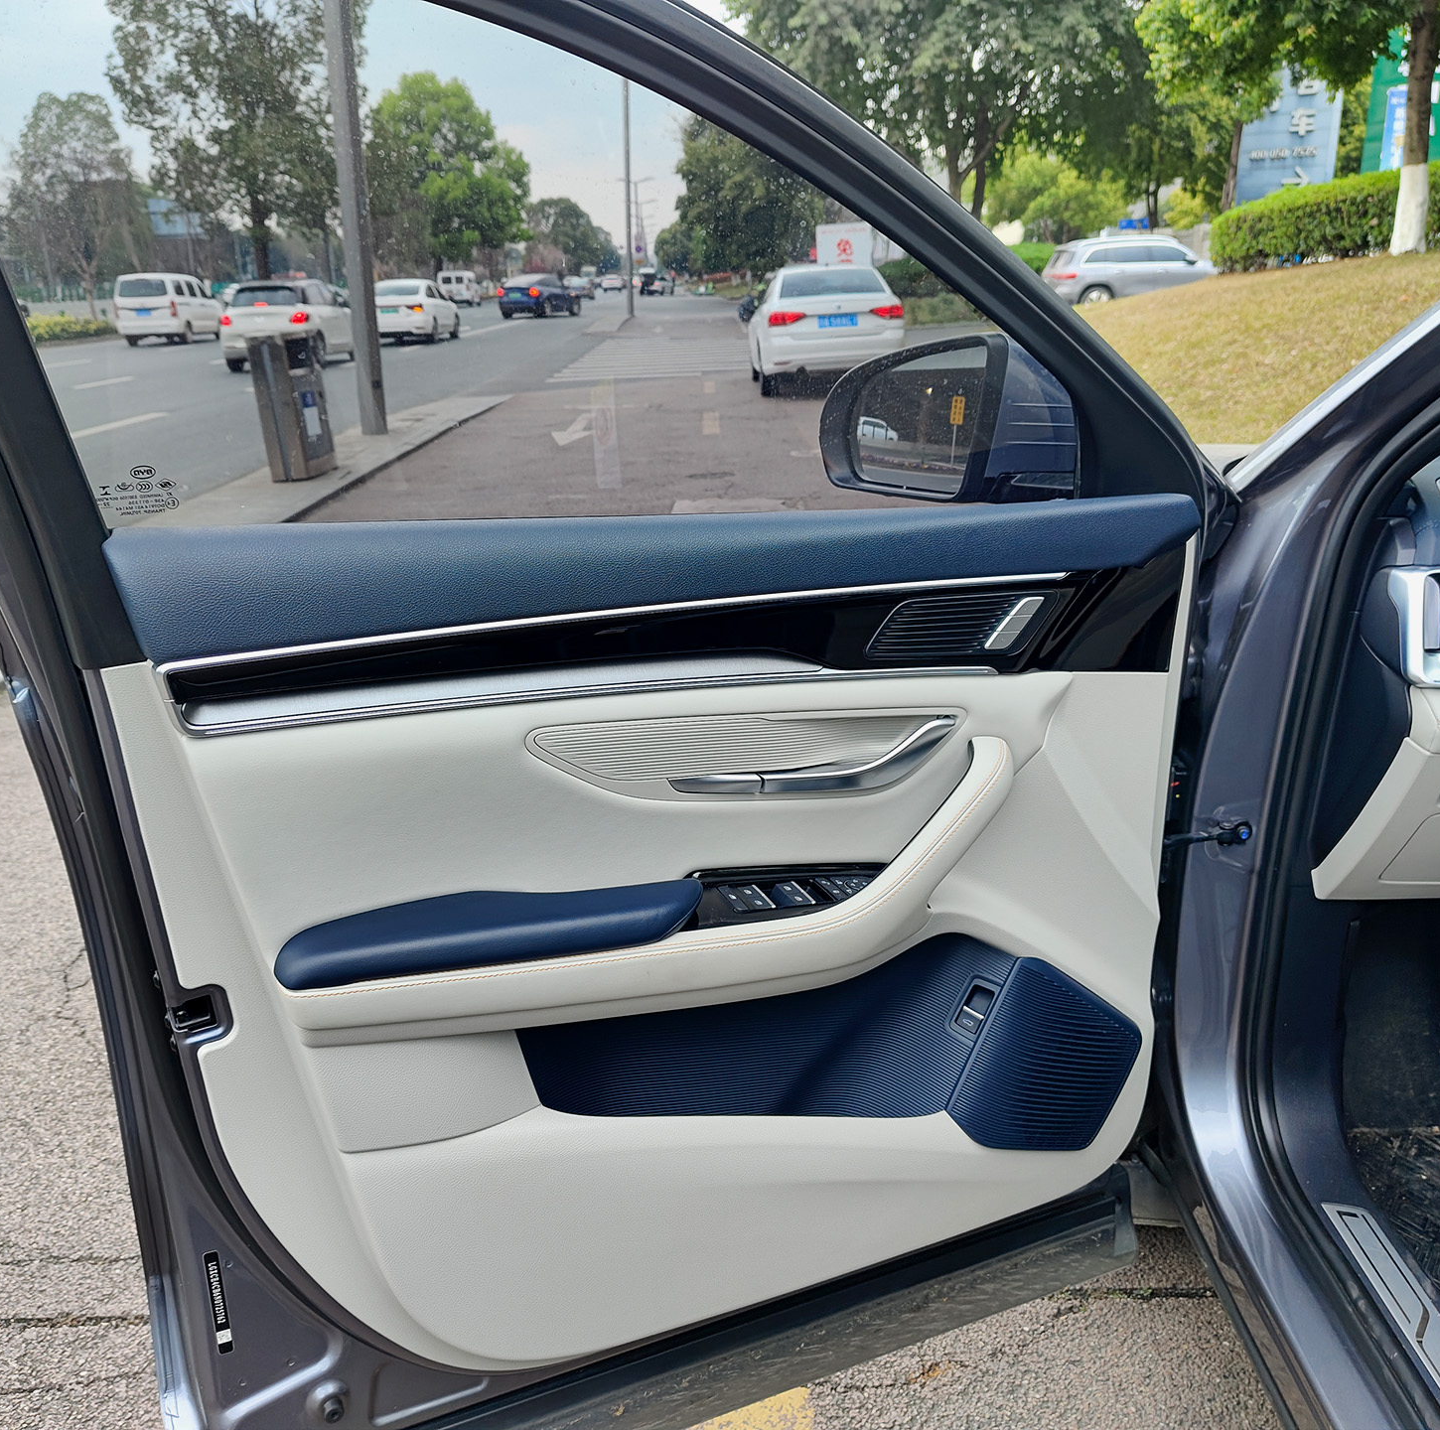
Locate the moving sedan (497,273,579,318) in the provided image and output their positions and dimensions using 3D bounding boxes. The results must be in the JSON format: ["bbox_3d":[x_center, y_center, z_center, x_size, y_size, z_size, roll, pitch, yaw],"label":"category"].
[{"bbox_3d":[-6.971,-16.260,51.287,1.860,1.570,4.500,4,19,15],"label":"moving sedan"}]

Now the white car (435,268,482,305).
[{"bbox_3d":[-14.674,-24.144,74.817,1.720,1.950,4.400,-1,19,0],"label":"white car"}]

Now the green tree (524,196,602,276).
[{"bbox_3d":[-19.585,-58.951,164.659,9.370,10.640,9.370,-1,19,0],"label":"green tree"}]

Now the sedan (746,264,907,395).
[{"bbox_3d":[1.327,-5.151,17.497,1.780,1.480,4.580,-2,19,-1],"label":"sedan"}]

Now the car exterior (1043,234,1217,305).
[{"bbox_3d":[9.225,-9.284,28.034,4.630,1.670,1.840,-1,19,1],"label":"car exterior"}]

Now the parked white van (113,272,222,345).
[{"bbox_3d":[-15.562,-11.571,37.582,1.680,1.930,4.350,-2,19,-3],"label":"parked white van"}]

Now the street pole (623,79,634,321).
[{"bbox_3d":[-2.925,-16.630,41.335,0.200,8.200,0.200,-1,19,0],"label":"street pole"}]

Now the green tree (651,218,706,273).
[{"bbox_3d":[-5.001,-54.532,155.708,6.530,7.130,6.530,-1,19,0],"label":"green tree"}]

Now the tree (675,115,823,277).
[{"bbox_3d":[1.853,-31.391,80.194,8.840,10.900,8.470,-1,19,0],"label":"tree"}]

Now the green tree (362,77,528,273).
[{"bbox_3d":[-17.505,-33.922,85.522,9.360,13.550,9.360,-1,19,0],"label":"green tree"}]

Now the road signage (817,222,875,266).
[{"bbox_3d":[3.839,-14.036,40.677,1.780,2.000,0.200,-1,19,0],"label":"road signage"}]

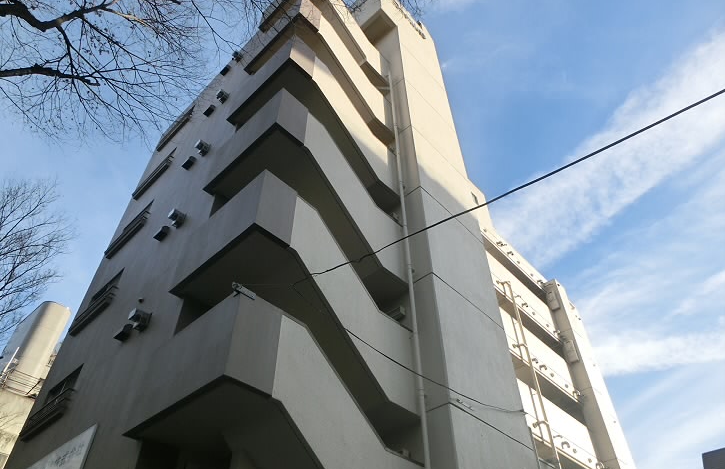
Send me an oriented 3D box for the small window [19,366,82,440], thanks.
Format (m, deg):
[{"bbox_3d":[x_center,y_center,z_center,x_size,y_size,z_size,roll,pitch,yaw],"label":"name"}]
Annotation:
[{"bbox_3d":[-7.107,3.866,11.597,1.931,1.236,0.270,-33,-53,29],"label":"small window"}]

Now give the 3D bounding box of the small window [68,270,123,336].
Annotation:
[{"bbox_3d":[-7.119,1.818,13.605,1.931,1.236,0.270,-33,-53,29],"label":"small window"}]

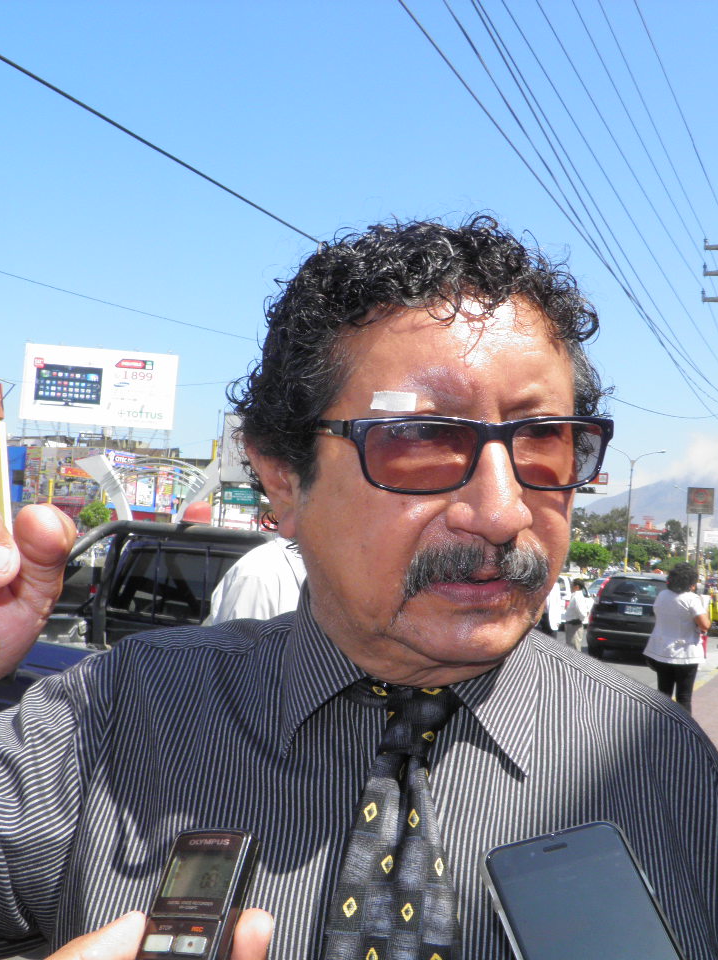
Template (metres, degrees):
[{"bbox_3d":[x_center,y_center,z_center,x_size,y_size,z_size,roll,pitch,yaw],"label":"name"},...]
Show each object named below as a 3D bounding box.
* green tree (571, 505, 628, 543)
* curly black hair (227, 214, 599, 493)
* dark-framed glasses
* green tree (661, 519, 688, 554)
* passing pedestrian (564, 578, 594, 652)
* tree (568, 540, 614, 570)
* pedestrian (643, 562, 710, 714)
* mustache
[{"bbox_3d":[22.084,6.689,97.675,6.200,8.220,6.000,3,-5,13],"label":"green tree"},{"bbox_3d":[0.032,-0.062,0.610,0.210,0.185,0.220,-1,4,-23],"label":"curly black hair"},{"bbox_3d":[0.039,-0.014,0.578,0.146,0.045,0.143,-1,4,-23],"label":"dark-framed glasses"},{"bbox_3d":[38.210,8.692,125.000,3.600,8.100,3.600,4,-4,0],"label":"green tree"},{"bbox_3d":[3.858,2.505,18.200,0.420,1.550,0.500,2,-4,31],"label":"passing pedestrian"},{"bbox_3d":[10.819,4.562,49.872,2.600,3.251,2.600,3,-5,13],"label":"tree"},{"bbox_3d":[2.852,1.549,9.300,0.580,1.620,0.420,2,-4,23],"label":"pedestrian"},{"bbox_3d":[0.061,0.046,0.540,0.084,0.033,0.030,3,-2,-18],"label":"mustache"}]

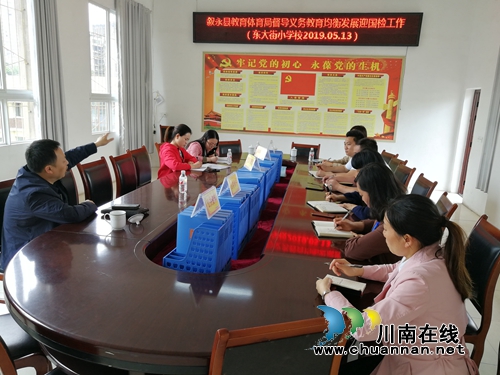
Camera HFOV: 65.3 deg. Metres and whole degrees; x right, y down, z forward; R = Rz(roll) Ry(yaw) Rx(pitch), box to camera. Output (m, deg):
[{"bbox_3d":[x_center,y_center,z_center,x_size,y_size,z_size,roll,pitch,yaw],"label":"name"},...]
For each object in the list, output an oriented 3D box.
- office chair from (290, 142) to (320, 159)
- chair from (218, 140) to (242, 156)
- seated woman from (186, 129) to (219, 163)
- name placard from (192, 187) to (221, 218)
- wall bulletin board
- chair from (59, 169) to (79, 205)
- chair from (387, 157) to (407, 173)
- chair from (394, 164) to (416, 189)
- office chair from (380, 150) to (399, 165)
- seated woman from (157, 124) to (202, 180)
[{"bbox_3d":[0.803,-0.177,5.904,0.480,0.960,0.560,6,13,17],"label":"office chair"},{"bbox_3d":[-0.260,-0.211,5.738,0.440,0.927,0.550,-3,14,-24],"label":"chair"},{"bbox_3d":[-0.712,-0.161,5.018,0.700,1.180,0.500,9,14,29],"label":"seated woman"},{"bbox_3d":[-0.206,0.069,1.915,0.086,0.116,0.200,5,13,12],"label":"name placard"},{"bbox_3d":[0.921,-1.757,7.537,3.812,1.550,0.040,5,13,9],"label":"wall bulletin board"},{"bbox_3d":[-1.288,0.343,3.054,0.550,0.927,0.440,5,13,9],"label":"chair"},{"bbox_3d":[1.480,0.115,4.606,0.550,0.927,0.440,3,13,4],"label":"chair"},{"bbox_3d":[1.359,0.218,4.120,0.550,0.927,0.440,3,13,2],"label":"chair"},{"bbox_3d":[1.584,-0.005,5.277,0.560,0.960,0.480,2,12,-1],"label":"office chair"},{"bbox_3d":[-0.707,-0.107,4.466,0.720,1.240,0.500,5,13,9],"label":"seated woman"}]

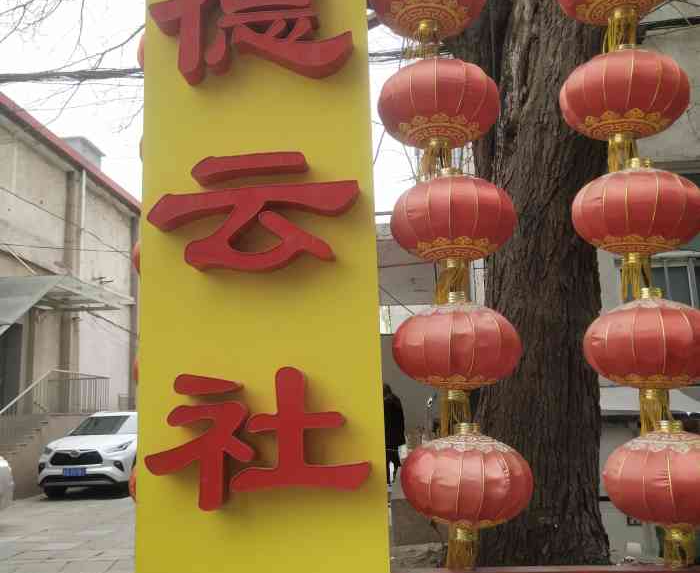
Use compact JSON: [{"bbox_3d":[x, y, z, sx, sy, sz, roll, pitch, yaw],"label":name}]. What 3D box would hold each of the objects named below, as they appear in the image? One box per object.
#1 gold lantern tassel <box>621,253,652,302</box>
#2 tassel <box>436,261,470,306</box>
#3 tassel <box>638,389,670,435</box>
[{"bbox_3d":[1.070,-0.034,3.020,0.115,0.185,0.115,-2,-10,0],"label":"gold lantern tassel"},{"bbox_3d":[0.451,-0.017,3.520,0.140,0.180,0.140,-2,-10,0],"label":"tassel"},{"bbox_3d":[1.276,0.524,3.390,0.130,0.180,0.130,-2,-10,0],"label":"tassel"}]

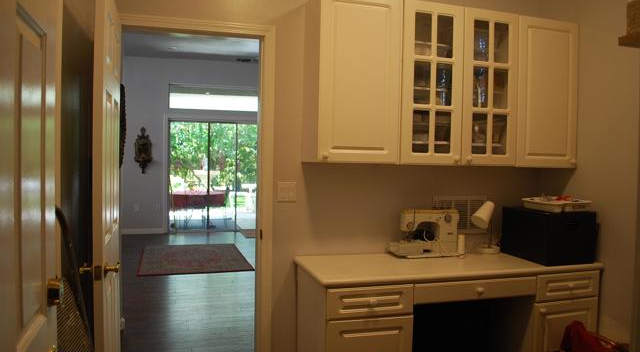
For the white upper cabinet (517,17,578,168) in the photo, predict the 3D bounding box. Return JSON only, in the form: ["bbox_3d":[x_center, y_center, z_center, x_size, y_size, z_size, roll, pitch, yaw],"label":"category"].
[{"bbox_3d":[1.397,-0.506,2.947,0.470,0.909,0.027,0,2,-17],"label":"white upper cabinet"}]

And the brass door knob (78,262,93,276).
[{"bbox_3d":[-0.893,0.358,1.830,0.056,0.052,0.075,0,2,-17],"label":"brass door knob"}]

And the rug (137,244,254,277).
[{"bbox_3d":[-1.689,1.081,6.438,1.333,0.012,1.931,0,2,-17],"label":"rug"}]

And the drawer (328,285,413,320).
[{"bbox_3d":[0.209,0.627,2.566,0.469,0.154,0.380,0,2,-18],"label":"drawer"}]

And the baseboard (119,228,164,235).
[{"bbox_3d":[-3.150,0.984,8.506,0.738,0.094,0.020,0,2,-18],"label":"baseboard"}]

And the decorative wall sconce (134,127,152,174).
[{"bbox_3d":[-3.086,-0.444,8.415,0.293,0.837,0.130,0,2,-18],"label":"decorative wall sconce"}]

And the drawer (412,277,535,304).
[{"bbox_3d":[0.769,0.591,2.690,0.755,0.107,0.402,0,2,-17],"label":"drawer"}]

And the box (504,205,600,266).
[{"bbox_3d":[1.420,0.366,3.026,0.385,0.295,0.430,0,2,-18],"label":"box"}]

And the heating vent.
[{"bbox_3d":[0.942,0.260,3.179,0.415,0.257,0.025,0,2,-18],"label":"heating vent"}]

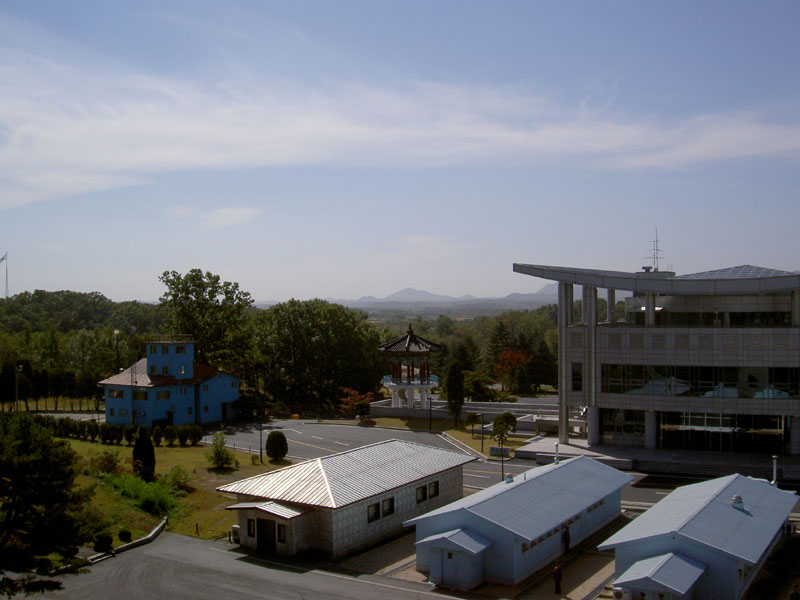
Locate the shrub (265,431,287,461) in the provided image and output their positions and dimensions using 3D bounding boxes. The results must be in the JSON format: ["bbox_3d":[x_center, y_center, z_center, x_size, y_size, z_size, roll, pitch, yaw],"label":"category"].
[{"bbox_3d":[-13.060,15.367,95.322,2.450,3.050,2.450,0,0,0],"label":"shrub"}]

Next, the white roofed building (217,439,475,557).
[{"bbox_3d":[-3.231,14.242,69.687,10.200,5.320,22.300,0,0,31],"label":"white roofed building"}]

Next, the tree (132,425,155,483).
[{"bbox_3d":[-23.295,13.986,82.020,2.000,5.200,2.000,0,0,0],"label":"tree"}]

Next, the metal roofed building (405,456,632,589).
[{"bbox_3d":[8.780,14.775,62.888,8.600,4.270,23.400,0,0,31],"label":"metal roofed building"}]

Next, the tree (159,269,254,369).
[{"bbox_3d":[-30.802,6.102,142.009,15.000,21.400,14.000,0,0,0],"label":"tree"}]

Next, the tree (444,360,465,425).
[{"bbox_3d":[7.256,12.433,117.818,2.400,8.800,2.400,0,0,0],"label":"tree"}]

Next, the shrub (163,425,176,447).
[{"bbox_3d":[-26.499,15.606,103.622,1.600,2.500,1.600,0,0,0],"label":"shrub"}]

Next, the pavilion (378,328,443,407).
[{"bbox_3d":[1.545,9.712,132.514,9.300,11.600,9.300,0,0,31],"label":"pavilion"}]

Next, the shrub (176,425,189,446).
[{"bbox_3d":[-24.947,15.606,103.622,1.500,2.500,1.500,0,0,0],"label":"shrub"}]

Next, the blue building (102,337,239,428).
[{"bbox_3d":[-31.659,10.876,125.193,12.500,11.900,15.000,0,0,31],"label":"blue building"}]

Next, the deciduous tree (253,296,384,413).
[{"bbox_3d":[-12.326,8.506,138.012,19.500,16.800,16.000,0,0,0],"label":"deciduous tree"}]

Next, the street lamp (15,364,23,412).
[{"bbox_3d":[-56.651,13.266,134.019,1.000,7.100,0.500,0,0,0],"label":"street lamp"}]

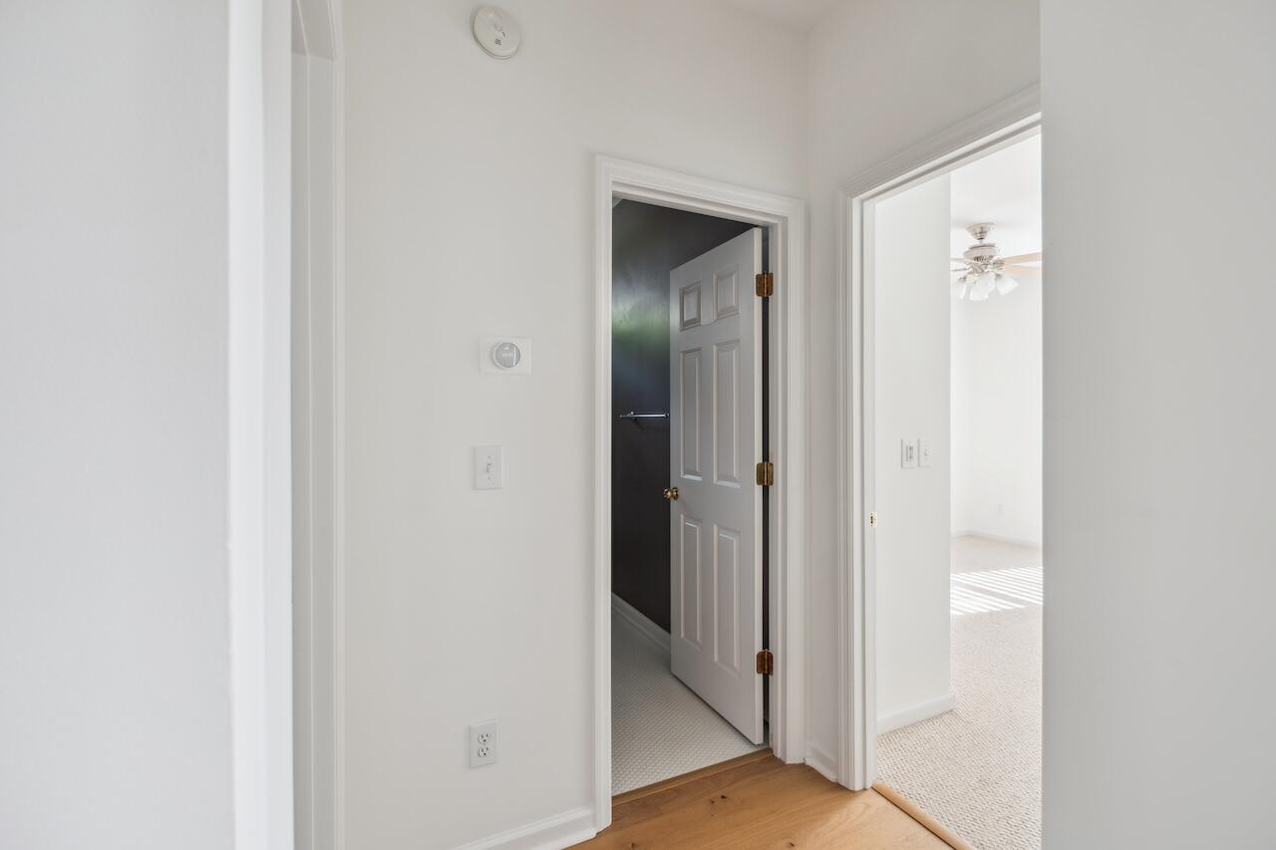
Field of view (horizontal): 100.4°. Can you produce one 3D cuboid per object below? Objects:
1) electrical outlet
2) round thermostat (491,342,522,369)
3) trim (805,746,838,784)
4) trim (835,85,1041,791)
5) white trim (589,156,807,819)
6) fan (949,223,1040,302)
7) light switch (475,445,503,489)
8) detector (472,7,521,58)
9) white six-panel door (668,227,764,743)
[{"bbox_3d":[-0.446,0.923,1.538,0.078,0.124,0.010,0,0,-25],"label":"electrical outlet"},{"bbox_3d":[-0.384,-0.204,1.556,0.082,0.082,0.030,0,0,-25],"label":"round thermostat"},{"bbox_3d":[0.672,1.242,1.962,0.022,0.080,0.155,0,0,-27],"label":"trim"},{"bbox_3d":[0.972,0.214,1.516,0.130,2.132,0.900,0,0,-27],"label":"trim"},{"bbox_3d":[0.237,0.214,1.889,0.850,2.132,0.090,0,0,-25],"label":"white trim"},{"bbox_3d":[2.650,-1.235,4.100,1.320,0.580,1.320,0,0,-25],"label":"fan"},{"bbox_3d":[-0.432,0.123,1.542,0.078,0.124,0.014,0,0,-25],"label":"light switch"},{"bbox_3d":[-0.410,-1.138,1.538,0.134,0.134,0.038,0,0,-25],"label":"detector"},{"bbox_3d":[0.329,0.236,2.403,0.040,2.032,0.672,0,0,-26],"label":"white six-panel door"}]

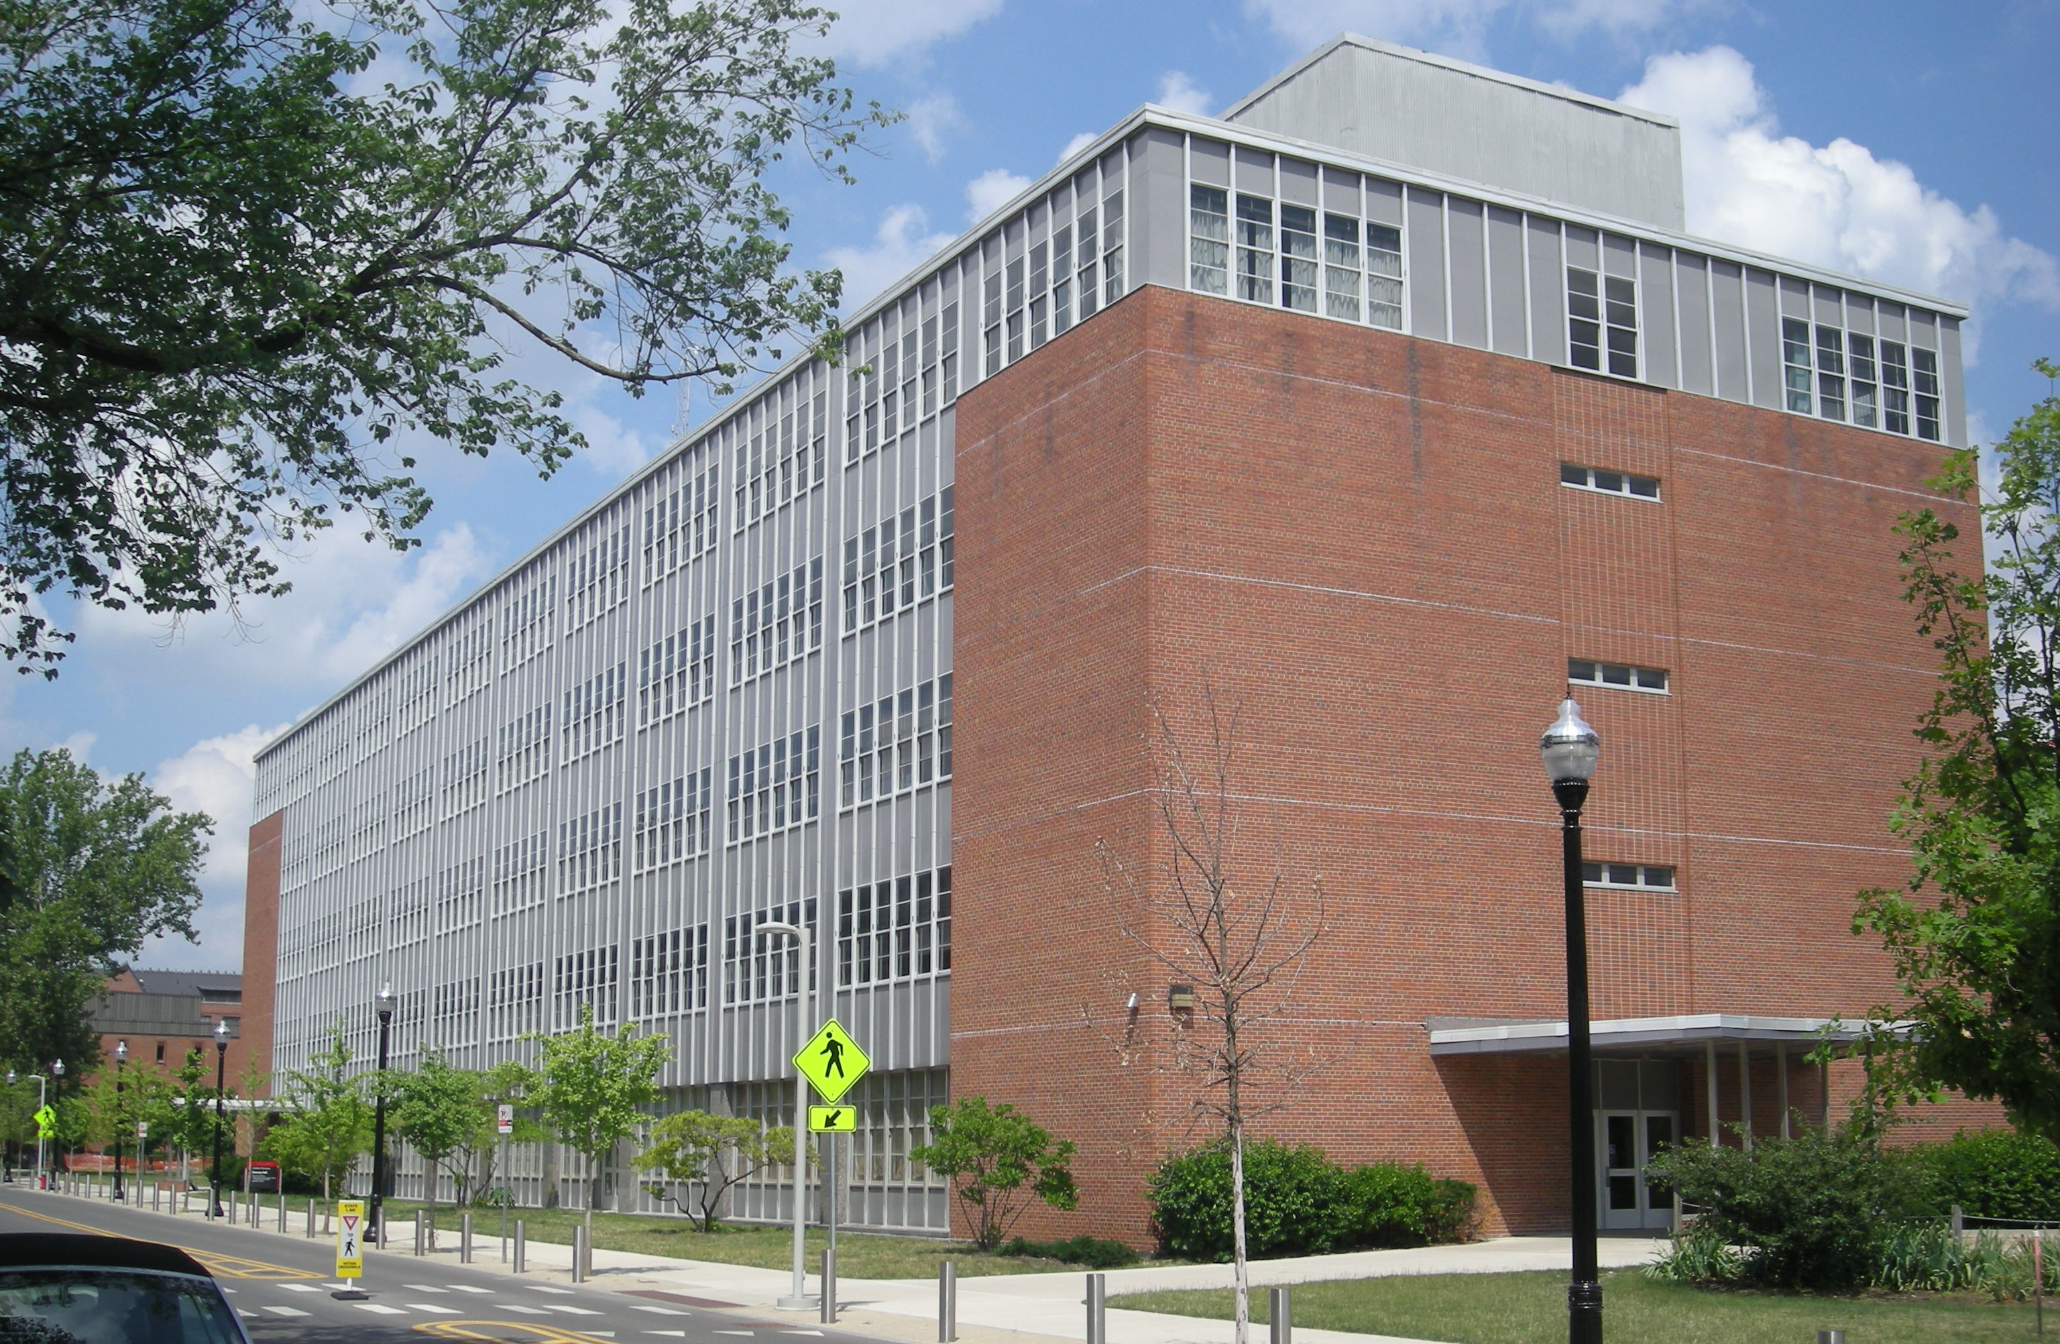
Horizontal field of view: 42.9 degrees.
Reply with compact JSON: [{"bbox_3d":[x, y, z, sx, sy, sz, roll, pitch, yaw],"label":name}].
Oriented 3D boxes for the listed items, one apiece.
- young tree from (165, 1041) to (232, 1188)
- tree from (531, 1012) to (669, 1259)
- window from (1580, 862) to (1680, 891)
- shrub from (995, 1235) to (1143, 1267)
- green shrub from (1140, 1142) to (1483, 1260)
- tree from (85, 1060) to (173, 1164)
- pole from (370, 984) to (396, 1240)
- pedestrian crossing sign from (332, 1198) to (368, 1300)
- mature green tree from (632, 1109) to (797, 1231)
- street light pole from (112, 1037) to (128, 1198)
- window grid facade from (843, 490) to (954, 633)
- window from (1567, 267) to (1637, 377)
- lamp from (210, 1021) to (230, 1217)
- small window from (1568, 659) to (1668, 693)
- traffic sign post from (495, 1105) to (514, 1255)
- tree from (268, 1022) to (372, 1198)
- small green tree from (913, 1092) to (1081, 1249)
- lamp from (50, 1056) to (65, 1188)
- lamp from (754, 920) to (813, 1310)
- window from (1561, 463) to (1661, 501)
[{"bbox_3d":[-23.138,12.656,72.687,1.777,4.583,1.777,5,-11,-26],"label":"young tree"},{"bbox_3d":[-6.442,6.942,39.054,2.117,3.944,2.117,5,-11,-26],"label":"tree"},{"bbox_3d":[10.815,3.689,47.343,2.292,0.479,0.150,6,-12,-30],"label":"window"},{"bbox_3d":[0.650,9.122,41.589,1.500,0.480,3.400,5,-11,-26],"label":"shrub"},{"bbox_3d":[4.647,8.359,41.573,5.350,1.820,1.750,6,-12,-30],"label":"green shrub"},{"bbox_3d":[-28.318,14.510,82.898,2.400,4.467,2.400,5,-11,-26],"label":"tree"},{"bbox_3d":[-13.548,9.128,54.640,0.500,5.300,0.500,5,-11,-26],"label":"pole"},{"bbox_3d":[-8.325,7.082,32.151,0.410,1.160,0.320,5,-11,-24],"label":"pedestrian crossing sign"},{"bbox_3d":[-6.178,10.072,52.939,3.662,2.446,3.113,5,-11,-26],"label":"mature green tree"},{"bbox_3d":[-30.425,15.062,87.986,0.500,5.250,0.500,5,-11,-26],"label":"street light pole"},{"bbox_3d":[-2.634,-2.175,52.161,0.180,2.035,5.658,5,-12,-26],"label":"window grid facade"},{"bbox_3d":[10.662,-6.468,48.682,1.766,1.998,0.180,6,-12,-30],"label":"window"},{"bbox_3d":[-22.322,12.327,72.468,0.500,5.300,0.500,5,-11,-26],"label":"lamp"},{"bbox_3d":[10.707,0.100,47.503,2.469,0.456,0.180,6,-12,-30],"label":"small window"},{"bbox_3d":[-8.443,8.280,42.380,0.305,2.513,0.060,-7,-12,33],"label":"traffic sign post"},{"bbox_3d":[-15.537,10.049,57.922,2.100,4.648,2.100,5,-11,-26],"label":"tree"},{"bbox_3d":[-0.544,7.723,40.464,2.500,2.360,2.600,0,-10,0],"label":"small green tree"},{"bbox_3d":[-39.994,18.667,108.034,0.500,5.300,0.500,5,-11,-26],"label":"lamp"},{"bbox_3d":[-2.866,5.181,30.889,0.880,4.468,0.460,5,-12,-26],"label":"lamp"},{"bbox_3d":[10.717,-3.471,48.165,2.481,0.465,0.180,6,-12,-30],"label":"window"}]

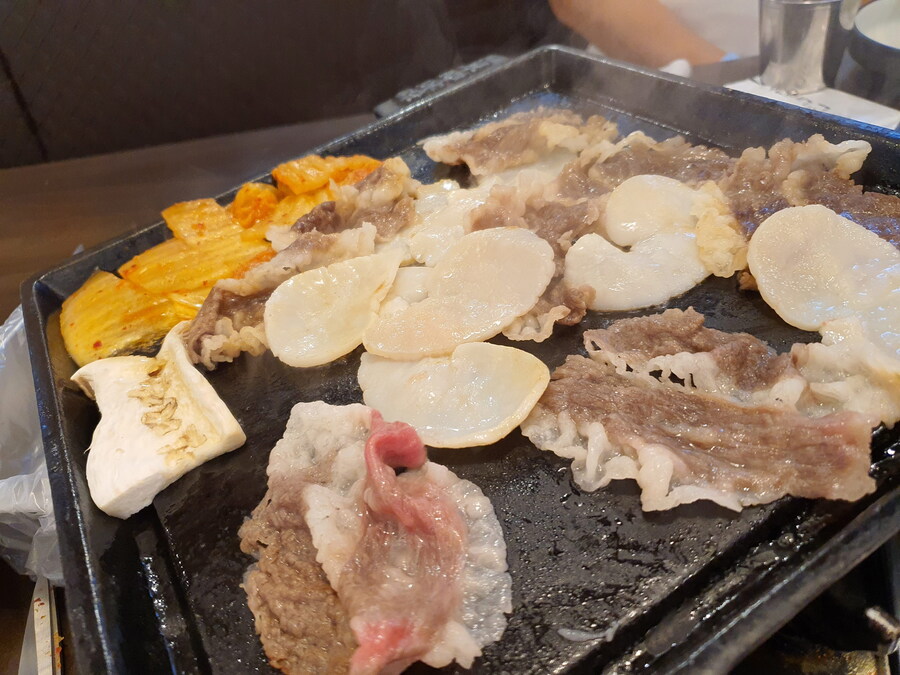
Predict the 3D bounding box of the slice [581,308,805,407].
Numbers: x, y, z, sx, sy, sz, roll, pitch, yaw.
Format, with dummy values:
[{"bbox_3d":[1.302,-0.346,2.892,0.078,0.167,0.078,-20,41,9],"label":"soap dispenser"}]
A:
[{"bbox_3d":[0.090,0.004,0.249,0.080,0.018,0.041,24,54,38],"label":"slice"}]

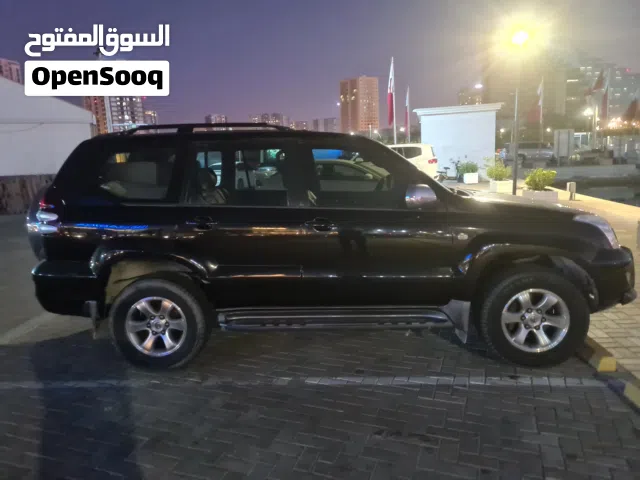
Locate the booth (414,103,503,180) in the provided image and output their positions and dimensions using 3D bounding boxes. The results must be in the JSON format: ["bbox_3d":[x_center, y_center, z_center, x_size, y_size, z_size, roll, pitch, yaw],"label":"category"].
[{"bbox_3d":[6.957,-4.790,24.120,4.140,3.510,3.600,0,10,16],"label":"booth"}]

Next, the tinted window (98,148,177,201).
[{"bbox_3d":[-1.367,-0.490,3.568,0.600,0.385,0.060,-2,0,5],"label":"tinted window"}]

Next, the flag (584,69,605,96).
[{"bbox_3d":[27.171,-15.590,47.582,1.950,2.800,0.700,3,11,29],"label":"flag"}]

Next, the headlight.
[{"bbox_3d":[1.991,-0.048,3.473,0.420,0.250,0.320,-2,10,5],"label":"headlight"}]

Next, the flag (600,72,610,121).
[{"bbox_3d":[28.849,-14.500,48.573,0.850,4.600,0.600,3,11,30],"label":"flag"}]

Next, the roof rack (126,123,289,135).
[{"bbox_3d":[-0.819,-0.923,4.244,1.380,0.110,1.220,-2,10,5],"label":"roof rack"}]

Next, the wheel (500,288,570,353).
[{"bbox_3d":[1.540,0.561,3.496,0.465,0.465,0.200,-2,10,5],"label":"wheel"}]

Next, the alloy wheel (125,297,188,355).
[{"bbox_3d":[-1.235,0.653,3.722,0.470,0.470,0.190,-2,9,5],"label":"alloy wheel"}]

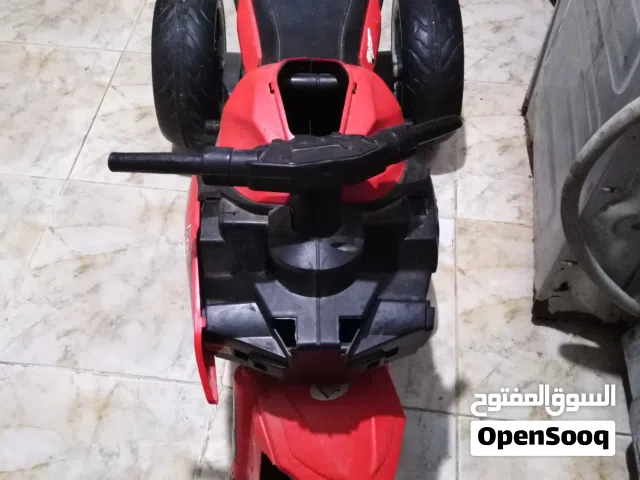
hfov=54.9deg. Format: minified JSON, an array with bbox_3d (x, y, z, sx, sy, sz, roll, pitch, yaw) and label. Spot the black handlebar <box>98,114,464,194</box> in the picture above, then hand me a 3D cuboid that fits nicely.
[{"bbox_3d":[-0.010,-0.101,0.720,0.440,0.060,0.108,-9,35,-15],"label":"black handlebar"}]

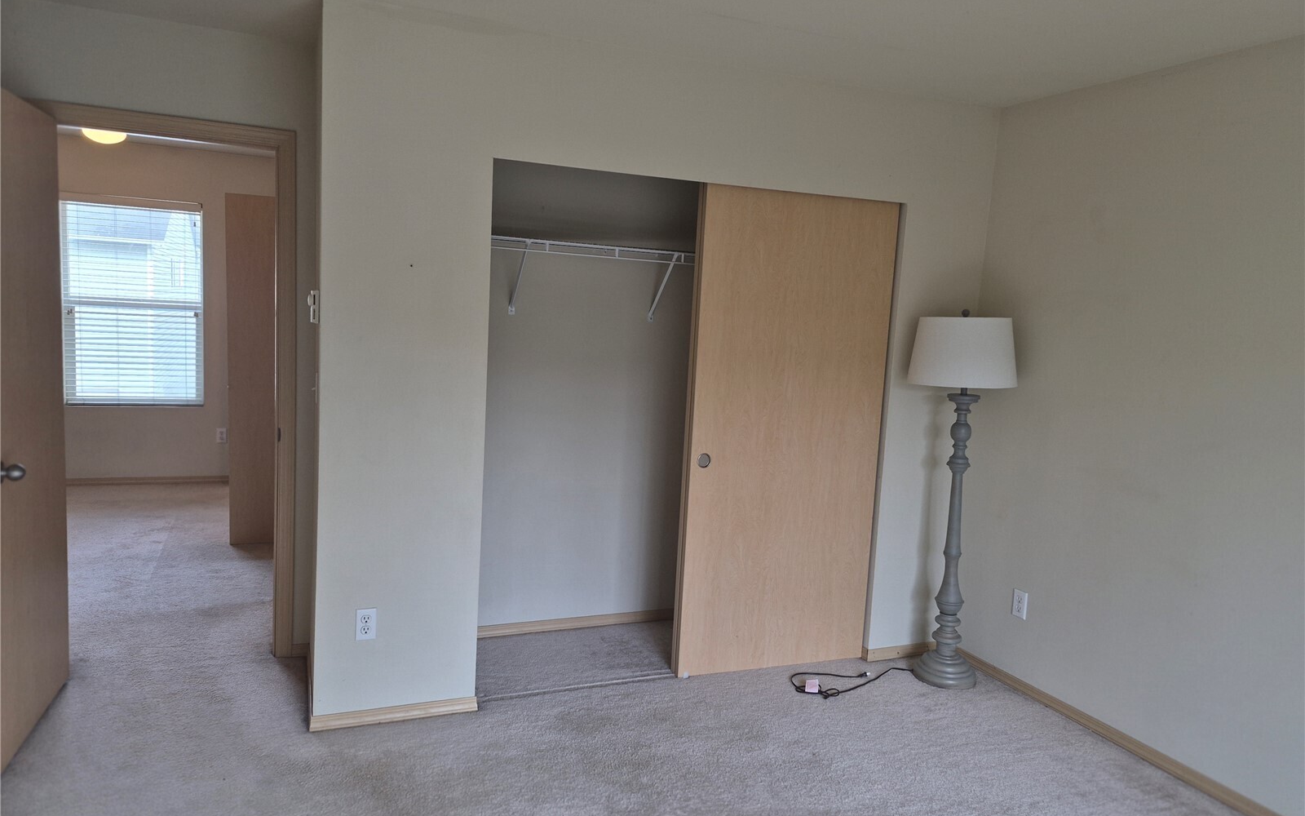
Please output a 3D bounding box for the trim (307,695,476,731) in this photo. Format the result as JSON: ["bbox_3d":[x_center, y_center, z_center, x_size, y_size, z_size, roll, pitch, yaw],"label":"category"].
[{"bbox_3d":[-0.917,1.096,3.109,0.579,0.054,0.017,0,7,-23],"label":"trim"}]

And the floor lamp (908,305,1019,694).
[{"bbox_3d":[1.285,0.382,3.694,0.433,1.572,0.433,0,7,-23],"label":"floor lamp"}]

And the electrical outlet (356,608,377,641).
[{"bbox_3d":[-1.001,0.760,3.036,0.070,0.113,0.009,0,7,-23],"label":"electrical outlet"}]

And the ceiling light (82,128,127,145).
[{"bbox_3d":[-3.165,-1.609,5.035,0.248,0.144,0.248,0,7,-23],"label":"ceiling light"}]

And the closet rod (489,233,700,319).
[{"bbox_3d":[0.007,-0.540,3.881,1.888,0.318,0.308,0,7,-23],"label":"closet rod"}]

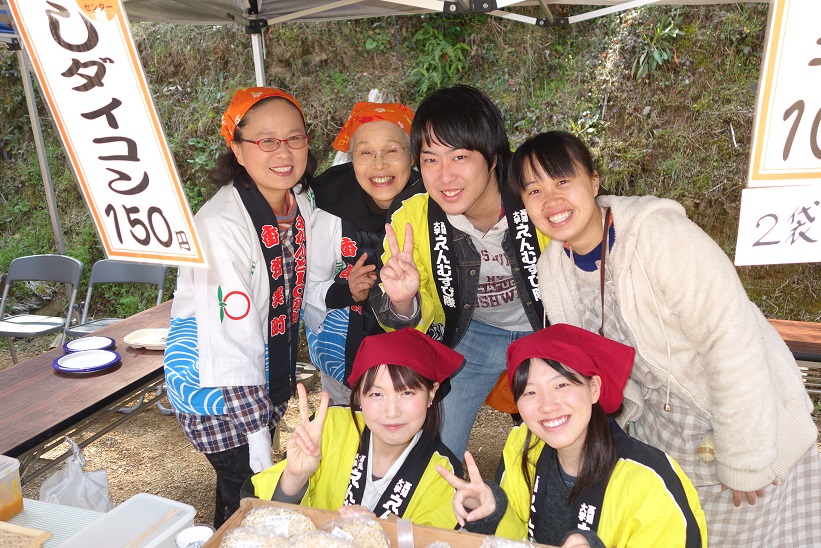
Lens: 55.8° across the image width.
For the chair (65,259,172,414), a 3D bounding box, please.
[{"bbox_3d":[-1.530,0.282,4.060,0.450,0.770,0.490,4,15,16],"label":"chair"}]

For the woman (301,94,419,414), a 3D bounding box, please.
[{"bbox_3d":[-0.100,0.301,2.113,0.500,1.500,0.500,-1,15,-6],"label":"woman"}]

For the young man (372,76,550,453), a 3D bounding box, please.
[{"bbox_3d":[0.150,0.326,1.974,0.570,1.570,0.620,2,15,8],"label":"young man"}]

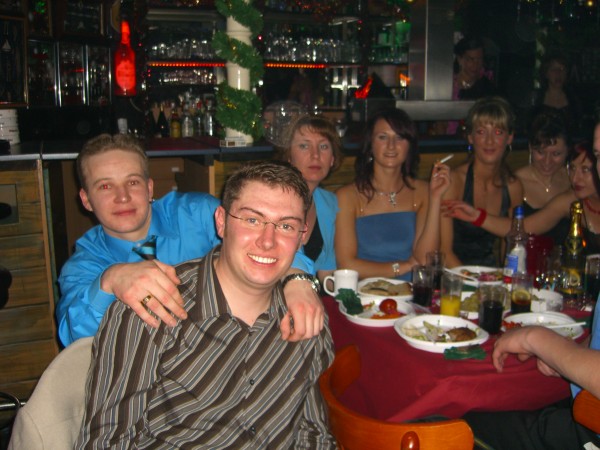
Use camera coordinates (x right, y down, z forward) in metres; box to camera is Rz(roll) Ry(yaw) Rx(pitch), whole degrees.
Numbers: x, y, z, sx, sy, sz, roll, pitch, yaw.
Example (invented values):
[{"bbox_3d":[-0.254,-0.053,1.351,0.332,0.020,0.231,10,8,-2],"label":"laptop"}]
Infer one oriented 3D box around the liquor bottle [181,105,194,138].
[{"bbox_3d":[-0.888,-0.820,5.177,0.082,0.270,0.082,0,10,0],"label":"liquor bottle"}]

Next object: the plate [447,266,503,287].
[{"bbox_3d":[0.650,0.180,2.417,0.205,0.026,0.205,0,10,0],"label":"plate"}]

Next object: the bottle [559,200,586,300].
[{"bbox_3d":[0.888,0.087,2.124,0.087,0.310,0.087,0,10,0],"label":"bottle"}]

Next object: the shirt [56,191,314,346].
[{"bbox_3d":[-0.265,0.201,1.596,0.570,0.520,0.480,-3,10,-16],"label":"shirt"}]

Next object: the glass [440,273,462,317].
[{"bbox_3d":[0.486,0.221,2.109,0.067,0.133,0.067,0,10,0],"label":"glass"}]

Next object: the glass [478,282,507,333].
[{"bbox_3d":[0.551,0.236,1.879,0.071,0.135,0.071,0,10,0],"label":"glass"}]

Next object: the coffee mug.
[{"bbox_3d":[0.142,0.197,2.292,0.117,0.090,0.083,0,10,0],"label":"coffee mug"}]

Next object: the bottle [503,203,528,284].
[{"bbox_3d":[0.744,0.074,2.259,0.075,0.290,0.075,0,10,0],"label":"bottle"}]

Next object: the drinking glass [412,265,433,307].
[{"bbox_3d":[0.415,0.200,2.219,0.068,0.133,0.068,0,10,0],"label":"drinking glass"}]

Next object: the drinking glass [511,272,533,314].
[{"bbox_3d":[0.674,0.208,1.993,0.062,0.118,0.062,0,10,0],"label":"drinking glass"}]

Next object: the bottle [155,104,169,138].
[{"bbox_3d":[-1.089,-0.830,5.175,0.083,0.290,0.083,0,10,0],"label":"bottle"}]

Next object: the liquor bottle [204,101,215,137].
[{"bbox_3d":[-0.701,-0.827,5.077,0.075,0.280,0.075,0,10,0],"label":"liquor bottle"}]

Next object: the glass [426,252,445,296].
[{"bbox_3d":[0.493,0.171,2.379,0.066,0.135,0.066,0,10,0],"label":"glass"}]

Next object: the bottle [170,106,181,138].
[{"bbox_3d":[-0.981,-0.812,5.178,0.077,0.255,0.077,0,10,0],"label":"bottle"}]

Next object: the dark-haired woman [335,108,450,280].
[{"bbox_3d":[0.345,0.267,2.581,0.500,1.360,0.750,0,10,-1],"label":"dark-haired woman"}]

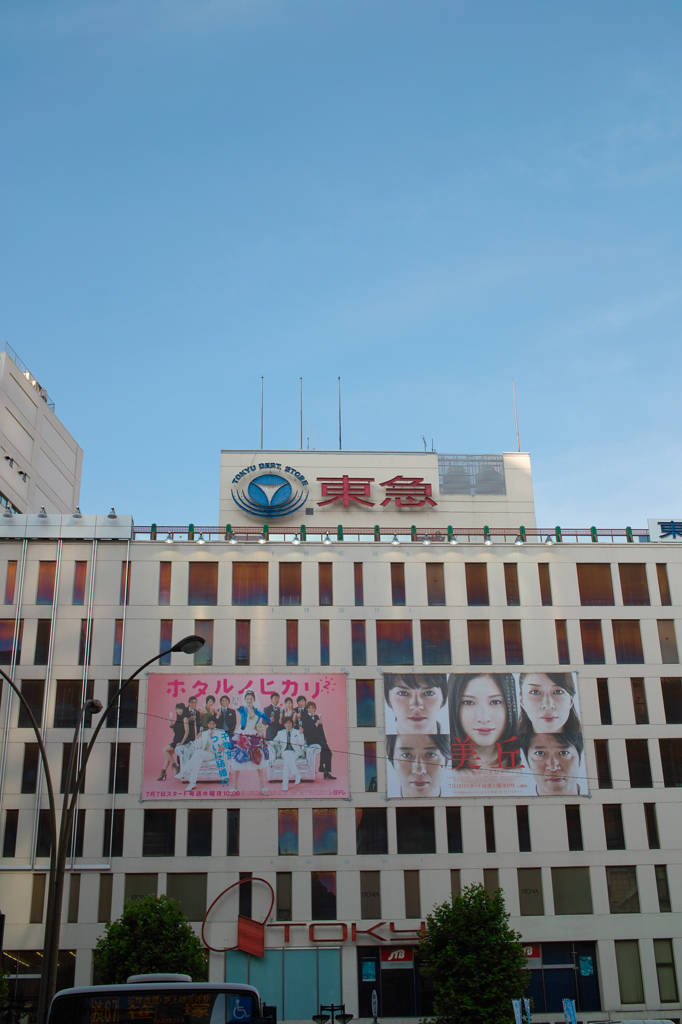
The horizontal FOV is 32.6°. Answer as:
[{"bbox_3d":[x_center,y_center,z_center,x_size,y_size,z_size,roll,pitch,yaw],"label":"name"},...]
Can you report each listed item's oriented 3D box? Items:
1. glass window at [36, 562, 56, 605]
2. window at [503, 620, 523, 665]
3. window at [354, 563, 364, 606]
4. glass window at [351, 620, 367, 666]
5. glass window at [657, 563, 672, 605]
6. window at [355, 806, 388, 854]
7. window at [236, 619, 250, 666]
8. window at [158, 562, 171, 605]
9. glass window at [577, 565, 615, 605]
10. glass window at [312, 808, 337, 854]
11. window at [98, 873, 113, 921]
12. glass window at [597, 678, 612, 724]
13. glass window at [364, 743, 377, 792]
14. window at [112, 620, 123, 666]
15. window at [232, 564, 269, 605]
[{"bbox_3d":[-18.325,4.417,72.612,1.049,2.898,0.150,0,-24,-4],"label":"glass window"},{"bbox_3d":[10.535,7.951,71.130,1.087,2.853,0.150,0,-23,-3],"label":"window"},{"bbox_3d":[1.187,4.675,75.359,0.536,2.944,0.150,0,-23,-4],"label":"window"},{"bbox_3d":[1.151,8.246,73.337,0.870,2.938,0.200,0,-22,-4],"label":"glass window"},{"bbox_3d":[21.292,4.789,76.777,0.710,2.946,0.150,0,-23,-4],"label":"glass window"},{"bbox_3d":[1.872,19.011,69.422,1.863,2.707,0.150,0,-23,-4],"label":"window"},{"bbox_3d":[-6.075,8.135,72.517,0.872,2.896,0.150,0,-21,-4],"label":"window"},{"bbox_3d":[-11.132,4.559,73.925,0.704,2.905,0.200,0,-22,-4],"label":"window"},{"bbox_3d":[16.382,4.666,74.850,2.244,2.918,0.150,0,-24,-4],"label":"glass window"},{"bbox_3d":[-0.928,18.913,68.971,1.463,2.662,0.200,0,-22,-4],"label":"glass window"},{"bbox_3d":[-13.166,21.641,65.307,0.701,2.620,0.150,0,-24,-4],"label":"window"},{"bbox_3d":[16.534,11.874,72.993,0.667,2.931,0.200,0,-22,-4],"label":"glass window"},{"bbox_3d":[1.820,15.438,70.540,0.725,2.992,0.200,0,-22,-4],"label":"glass window"},{"bbox_3d":[-13.343,7.809,69.930,0.522,2.844,0.200,0,-20,-4],"label":"window"},{"bbox_3d":[-5.730,4.575,73.902,2.254,2.875,0.150,0,-21,-4],"label":"window"}]

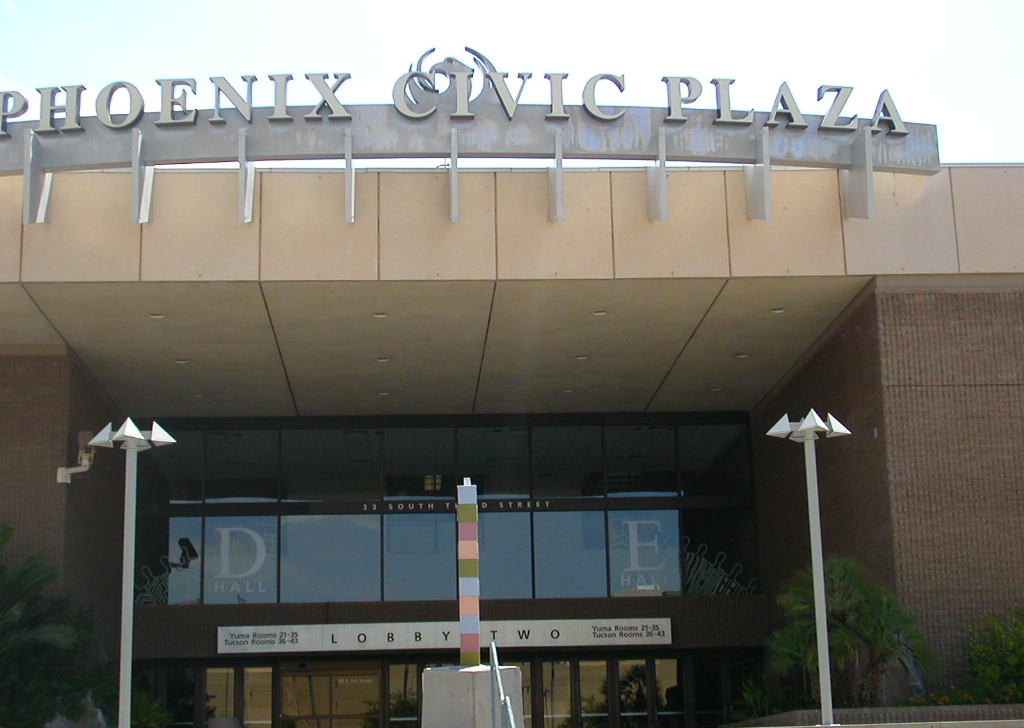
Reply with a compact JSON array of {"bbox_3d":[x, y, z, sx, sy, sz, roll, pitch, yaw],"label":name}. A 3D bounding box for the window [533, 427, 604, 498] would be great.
[{"bbox_3d":[1.354,2.409,42.251,1.779,1.800,0.100,-1,-14,-4],"label":"window"}]

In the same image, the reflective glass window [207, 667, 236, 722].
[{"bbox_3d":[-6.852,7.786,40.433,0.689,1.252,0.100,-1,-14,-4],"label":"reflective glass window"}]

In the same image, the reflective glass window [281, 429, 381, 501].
[{"bbox_3d":[-4.419,2.474,41.886,2.430,1.784,0.100,-1,-14,-4],"label":"reflective glass window"}]

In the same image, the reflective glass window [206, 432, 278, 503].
[{"bbox_3d":[-6.514,2.474,41.479,1.823,1.766,0.100,-1,-14,-4],"label":"reflective glass window"}]

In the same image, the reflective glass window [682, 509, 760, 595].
[{"bbox_3d":[5.041,4.572,41.672,1.911,2.044,0.100,-1,-14,-4],"label":"reflective glass window"}]

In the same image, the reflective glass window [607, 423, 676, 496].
[{"bbox_3d":[3.179,2.391,42.366,1.776,1.805,0.100,-1,-14,-4],"label":"reflective glass window"}]

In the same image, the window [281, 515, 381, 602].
[{"bbox_3d":[-4.344,4.651,41.081,2.383,2.111,0.100,-1,-14,-4],"label":"window"}]

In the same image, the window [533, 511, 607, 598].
[{"bbox_3d":[1.422,4.631,41.709,1.781,2.107,0.100,-1,-14,-4],"label":"window"}]

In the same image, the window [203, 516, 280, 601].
[{"bbox_3d":[-6.479,4.660,40.949,1.800,2.056,0.100,-1,-14,-4],"label":"window"}]

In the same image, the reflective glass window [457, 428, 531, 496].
[{"bbox_3d":[-0.475,2.375,41.871,1.759,1.734,0.100,-1,-14,-4],"label":"reflective glass window"}]

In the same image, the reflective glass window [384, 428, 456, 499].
[{"bbox_3d":[-2.253,2.445,42.024,1.761,1.765,0.100,-1,-14,-4],"label":"reflective glass window"}]

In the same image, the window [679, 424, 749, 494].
[{"bbox_3d":[4.982,2.369,42.204,1.787,1.797,0.100,-1,-14,-4],"label":"window"}]

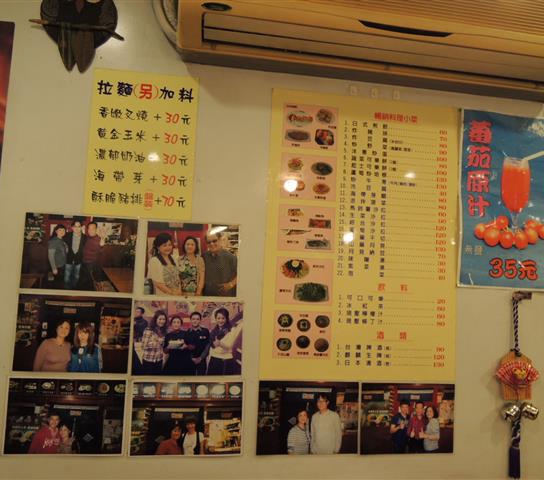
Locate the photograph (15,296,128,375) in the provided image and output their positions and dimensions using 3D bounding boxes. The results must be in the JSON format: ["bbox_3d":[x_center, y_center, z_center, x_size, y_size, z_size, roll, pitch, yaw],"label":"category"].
[{"bbox_3d":[-0.371,0.177,0.832,0.204,0.141,0.004,3,-4,-8],"label":"photograph"}]

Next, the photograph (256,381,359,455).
[{"bbox_3d":[0.074,0.354,0.880,0.204,0.141,0.004,3,-4,-8],"label":"photograph"}]

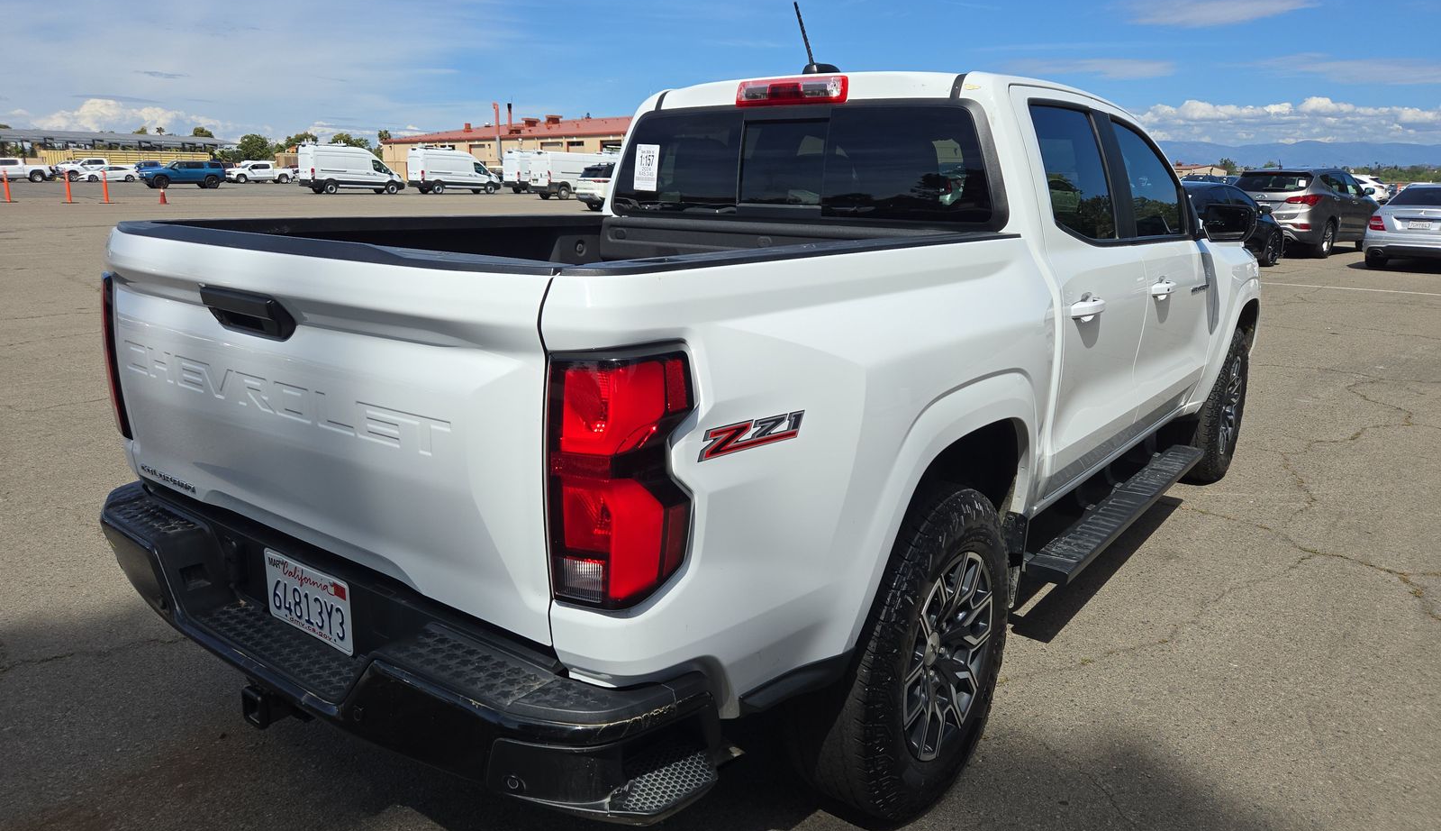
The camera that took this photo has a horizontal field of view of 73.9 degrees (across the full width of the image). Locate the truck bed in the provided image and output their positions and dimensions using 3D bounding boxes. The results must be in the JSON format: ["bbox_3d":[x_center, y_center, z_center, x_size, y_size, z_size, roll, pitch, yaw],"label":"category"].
[{"bbox_3d":[-0.319,-0.184,2.422,1.660,0.540,1.640,10,17,36],"label":"truck bed"}]

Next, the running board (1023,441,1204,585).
[{"bbox_3d":[1.534,0.316,3.570,0.130,0.050,1.870,11,16,36],"label":"running board"}]

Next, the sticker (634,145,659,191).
[{"bbox_3d":[-0.256,-0.863,3.341,0.105,0.155,0.004,11,10,36],"label":"sticker"}]

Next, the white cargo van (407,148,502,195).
[{"bbox_3d":[-16.990,-15.610,61.650,2.060,2.700,5.980,14,19,43],"label":"white cargo van"}]

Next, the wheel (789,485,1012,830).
[{"bbox_3d":[0.405,0.524,2.270,0.270,0.785,0.785,10,17,36],"label":"wheel"}]

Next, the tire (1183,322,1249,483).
[{"bbox_3d":[2.417,-0.062,4.777,0.270,0.800,0.800,11,16,36],"label":"tire"}]

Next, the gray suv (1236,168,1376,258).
[{"bbox_3d":[12.100,-4.260,19.900,4.720,1.690,1.880,-13,19,-43],"label":"gray suv"}]

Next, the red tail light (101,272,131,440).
[{"bbox_3d":[-1.406,-0.139,2.319,0.150,0.390,0.170,10,17,36],"label":"red tail light"}]

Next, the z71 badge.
[{"bbox_3d":[0.051,0.029,1.432,0.010,0.048,0.232,14,18,43],"label":"z71 badge"}]

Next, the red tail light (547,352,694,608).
[{"bbox_3d":[-0.149,0.091,1.370,0.190,0.385,0.125,11,16,36],"label":"red tail light"}]

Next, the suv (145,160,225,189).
[{"bbox_3d":[-35.600,-15.950,63.400,2.030,1.880,5.080,14,19,43],"label":"suv"}]

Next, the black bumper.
[{"bbox_3d":[-0.785,0.424,1.946,1.800,0.290,0.360,10,17,36],"label":"black bumper"}]

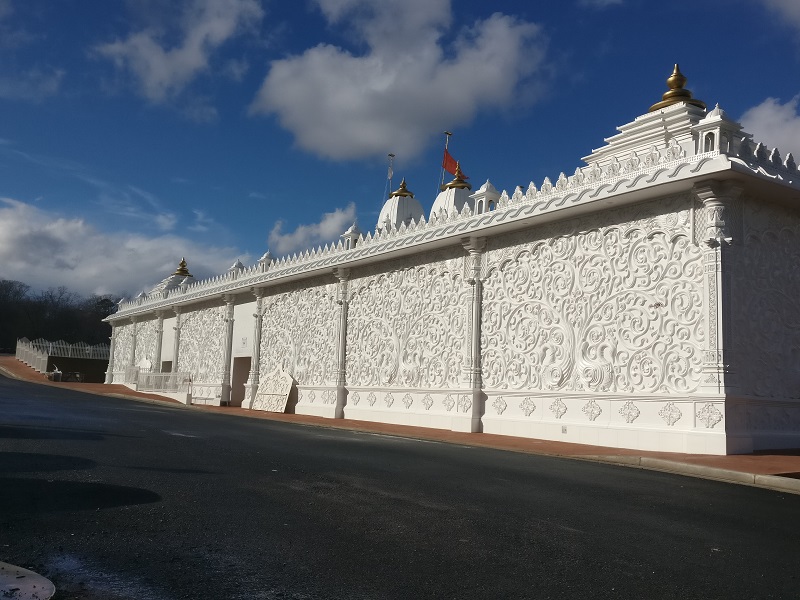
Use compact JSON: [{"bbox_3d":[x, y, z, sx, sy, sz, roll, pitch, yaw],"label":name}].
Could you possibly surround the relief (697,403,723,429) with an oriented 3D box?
[{"bbox_3d":[7.520,2.802,15.698,0.060,0.620,0.650,9,-11,-37],"label":"relief"}]

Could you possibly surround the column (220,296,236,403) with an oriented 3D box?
[{"bbox_3d":[-8.736,2.525,32.991,0.500,5.683,0.500,7,-10,-38],"label":"column"}]

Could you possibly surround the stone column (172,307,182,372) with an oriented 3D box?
[{"bbox_3d":[-16.328,3.859,46.616,0.520,6.608,0.780,9,-11,-37],"label":"stone column"}]

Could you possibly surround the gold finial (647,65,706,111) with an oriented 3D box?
[{"bbox_3d":[8.159,-6.233,19.027,1.668,1.360,1.668,7,-10,-38],"label":"gold finial"}]

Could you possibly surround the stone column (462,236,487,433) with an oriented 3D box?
[{"bbox_3d":[2.223,0.987,19.114,0.500,5.757,0.500,7,-10,-38],"label":"stone column"}]

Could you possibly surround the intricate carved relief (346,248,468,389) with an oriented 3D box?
[{"bbox_3d":[0.004,0.802,22.236,0.200,4.344,6.608,7,-10,-38],"label":"intricate carved relief"}]

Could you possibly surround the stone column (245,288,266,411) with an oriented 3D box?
[{"bbox_3d":[-8.217,2.721,36.305,0.520,6.736,0.780,9,-11,-37],"label":"stone column"}]

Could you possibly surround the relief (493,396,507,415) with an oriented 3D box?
[{"bbox_3d":[3.304,3.494,21.380,0.060,0.620,0.650,9,-11,-37],"label":"relief"}]

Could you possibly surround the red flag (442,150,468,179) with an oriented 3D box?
[{"bbox_3d":[3.176,-7.673,36.376,1.434,1.593,0.250,1,-8,0],"label":"red flag"}]

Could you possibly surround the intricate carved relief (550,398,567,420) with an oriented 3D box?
[{"bbox_3d":[4.778,3.278,19.508,0.060,0.620,0.650,9,-11,-37],"label":"intricate carved relief"}]

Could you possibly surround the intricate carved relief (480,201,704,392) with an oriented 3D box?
[{"bbox_3d":[4.508,0.146,16.570,0.200,4.344,6.577,7,-10,-38],"label":"intricate carved relief"}]

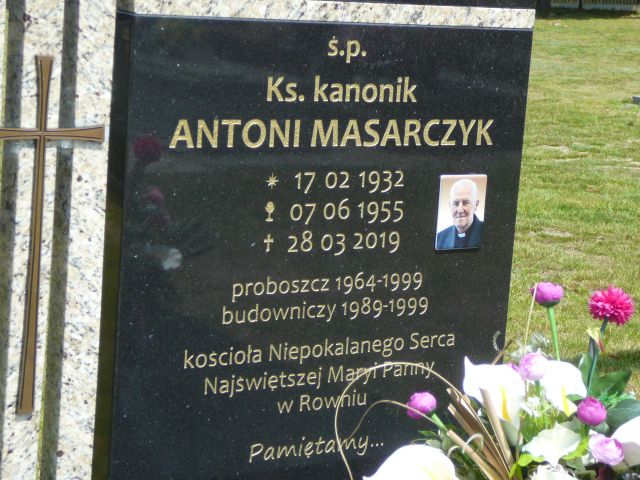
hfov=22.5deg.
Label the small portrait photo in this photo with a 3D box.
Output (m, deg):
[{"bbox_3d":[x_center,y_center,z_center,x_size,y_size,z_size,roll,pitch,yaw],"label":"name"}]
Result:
[{"bbox_3d":[0.221,-0.045,2.543,0.090,0.120,0.009,-3,13,-31],"label":"small portrait photo"}]

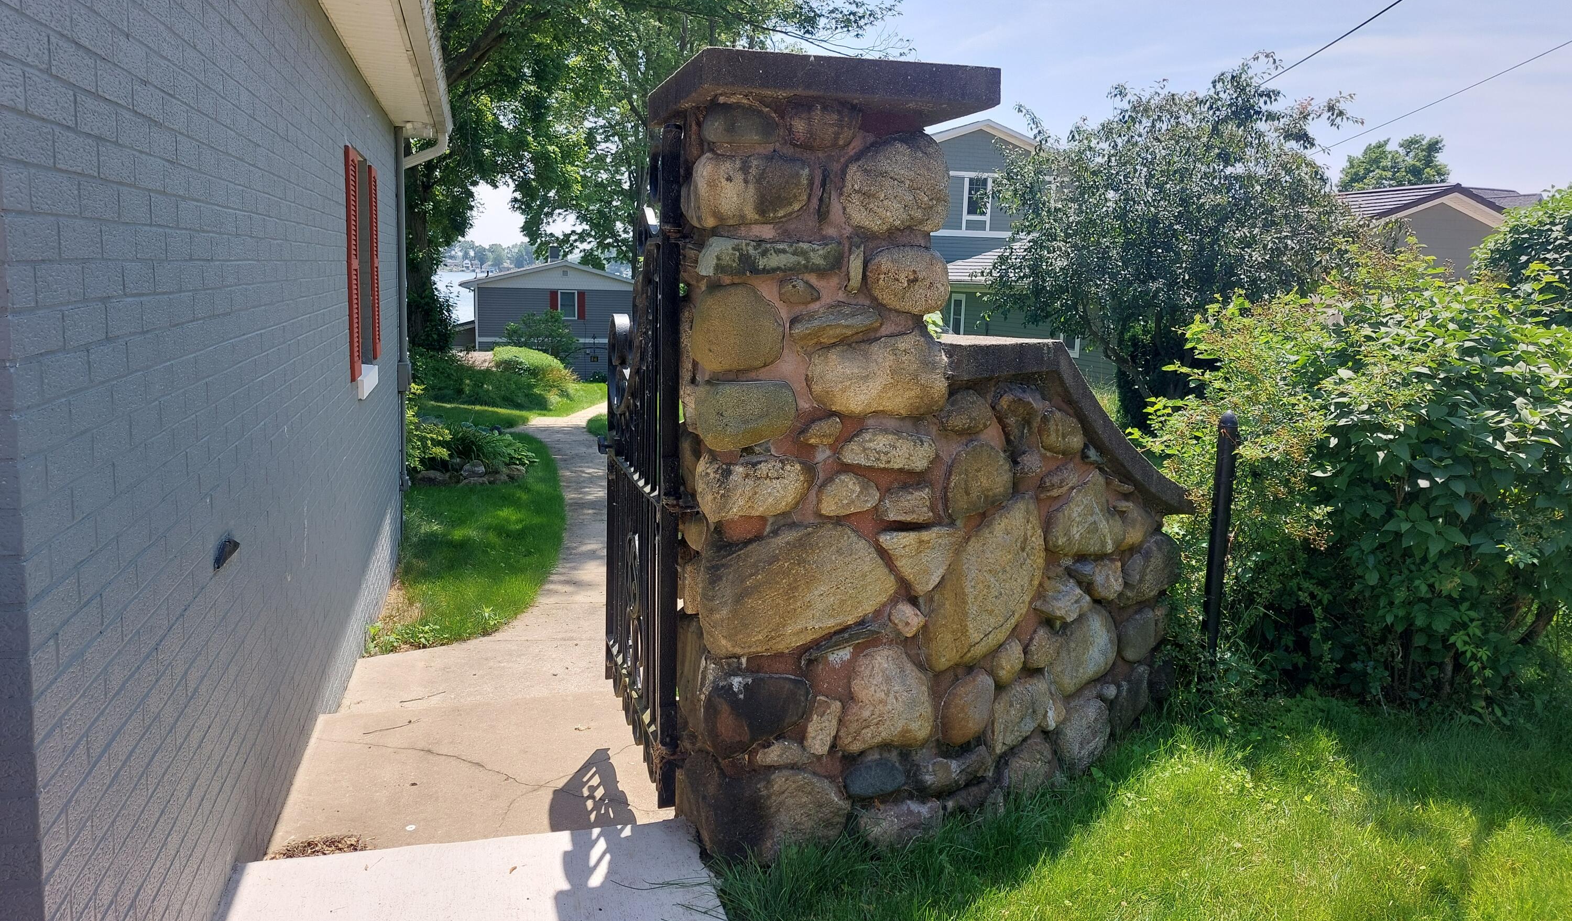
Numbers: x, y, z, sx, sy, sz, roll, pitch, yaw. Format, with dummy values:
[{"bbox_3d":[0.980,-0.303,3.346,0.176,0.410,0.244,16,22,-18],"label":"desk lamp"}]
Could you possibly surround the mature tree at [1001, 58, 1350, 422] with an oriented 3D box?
[{"bbox_3d":[4.828,-2.519,13.244,4.792,4.563,4.563,5,11,19],"label":"mature tree"}]

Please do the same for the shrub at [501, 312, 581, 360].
[{"bbox_3d":[-8.068,-3.979,35.890,2.677,1.935,2.515,-1,10,-13],"label":"shrub"}]

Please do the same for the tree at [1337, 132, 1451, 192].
[{"bbox_3d":[29.435,-11.067,53.776,6.400,9.800,6.400,7,11,27],"label":"tree"}]

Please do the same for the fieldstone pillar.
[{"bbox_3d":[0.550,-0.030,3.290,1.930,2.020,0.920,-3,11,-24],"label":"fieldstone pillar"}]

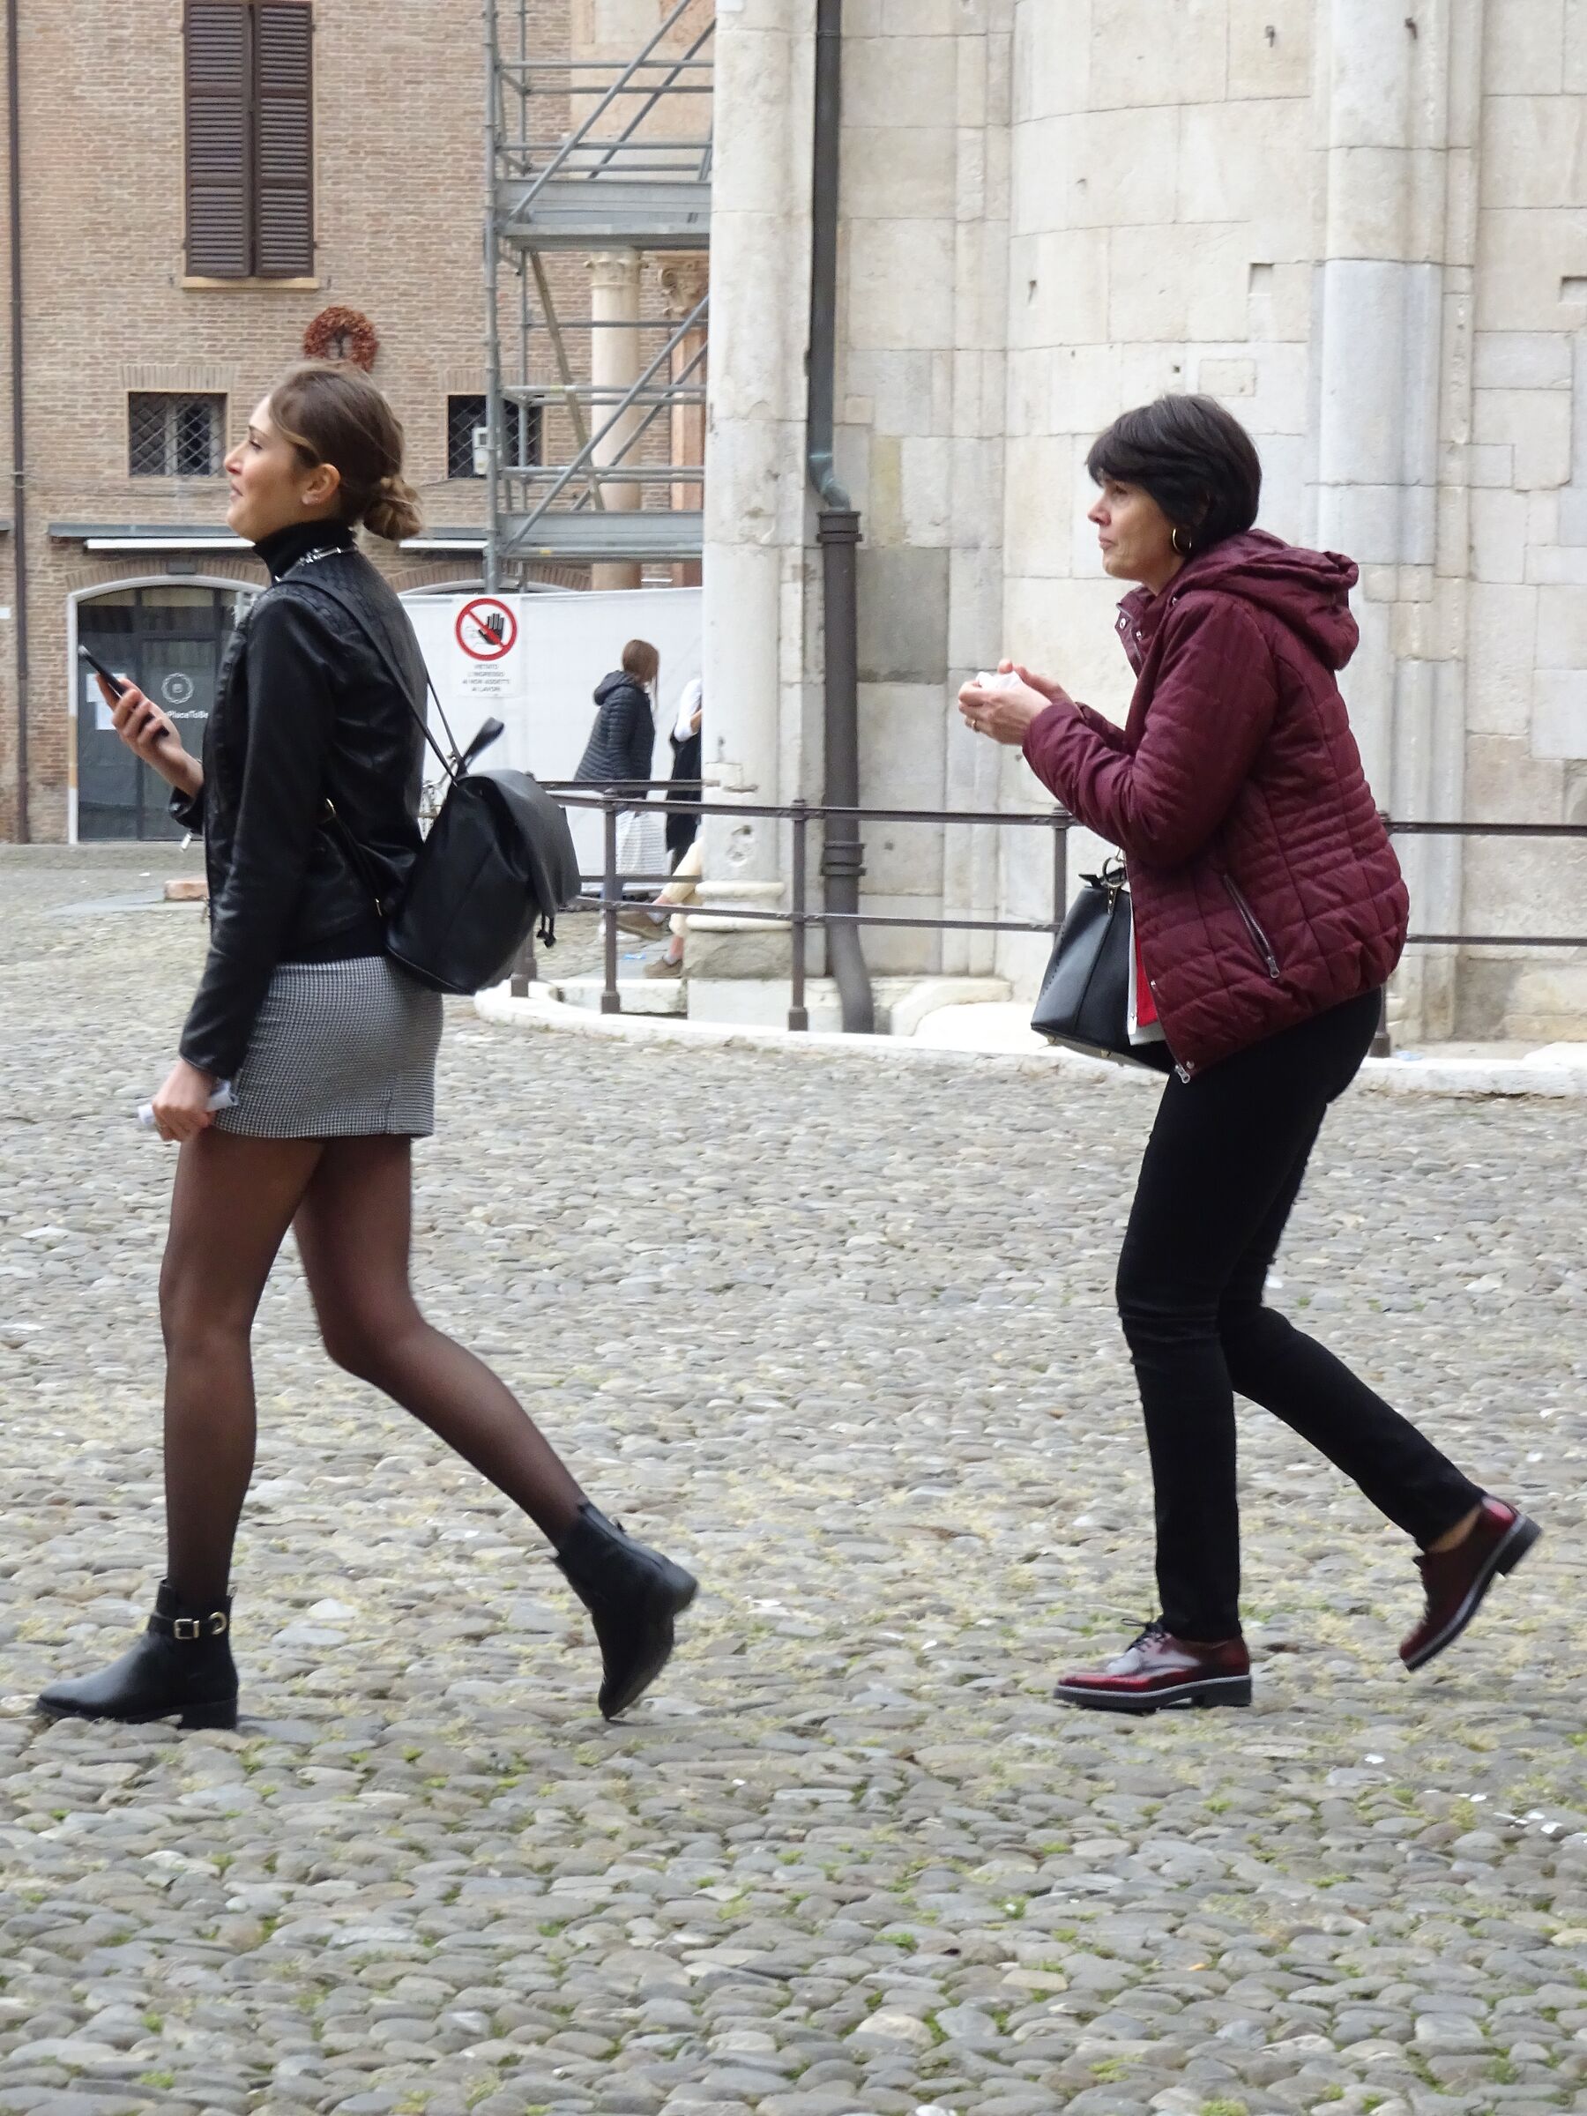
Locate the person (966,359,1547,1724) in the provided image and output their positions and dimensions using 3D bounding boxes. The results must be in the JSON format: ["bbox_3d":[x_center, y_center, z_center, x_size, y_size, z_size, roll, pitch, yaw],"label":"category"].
[{"bbox_3d":[0.561,-0.006,7.680,0.710,1.625,0.520,1,3,10],"label":"person"}]

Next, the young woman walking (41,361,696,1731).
[{"bbox_3d":[-0.518,-0.015,7.600,0.790,1.665,0.490,1,3,15],"label":"young woman walking"}]

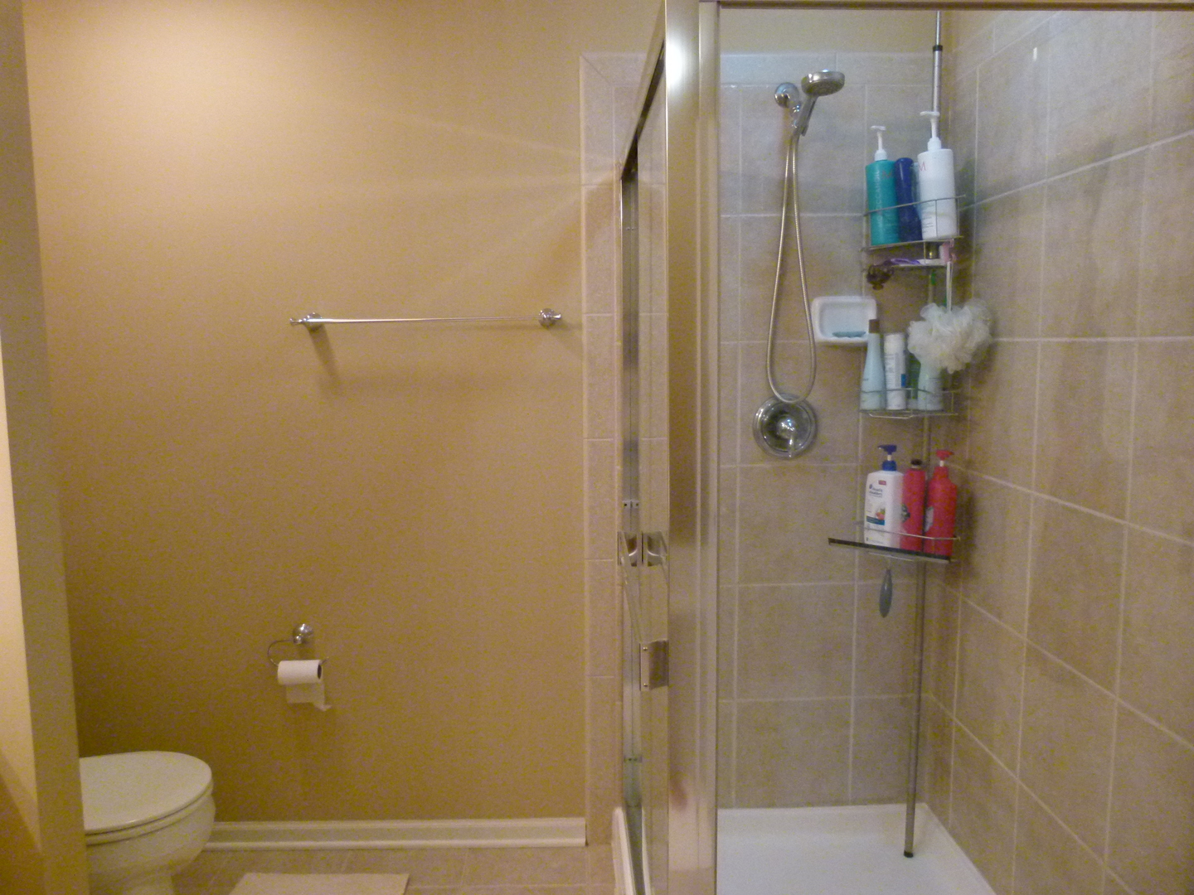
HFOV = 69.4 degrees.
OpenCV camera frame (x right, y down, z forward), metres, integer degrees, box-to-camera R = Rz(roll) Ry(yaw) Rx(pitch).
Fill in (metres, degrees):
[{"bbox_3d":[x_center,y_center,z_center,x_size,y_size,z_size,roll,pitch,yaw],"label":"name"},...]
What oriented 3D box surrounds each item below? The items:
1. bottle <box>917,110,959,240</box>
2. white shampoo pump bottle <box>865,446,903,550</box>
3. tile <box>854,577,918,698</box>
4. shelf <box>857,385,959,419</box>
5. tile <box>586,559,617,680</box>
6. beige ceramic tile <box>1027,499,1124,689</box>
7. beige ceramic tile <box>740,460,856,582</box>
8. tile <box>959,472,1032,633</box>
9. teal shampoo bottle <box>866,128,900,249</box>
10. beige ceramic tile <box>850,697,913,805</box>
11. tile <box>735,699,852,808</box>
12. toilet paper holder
[{"bbox_3d":[0.803,-0.641,2.029,0.084,0.293,0.082,-8,7,-18],"label":"bottle"},{"bbox_3d":[0.704,0.116,2.102,0.056,0.249,0.084,-6,8,-36],"label":"white shampoo pump bottle"},{"bbox_3d":[0.826,0.541,2.425,0.204,0.329,0.010,-1,7,-2],"label":"tile"},{"bbox_3d":[0.772,-0.110,2.134,0.240,0.075,0.170,5,9,39],"label":"shelf"},{"bbox_3d":[0.010,0.466,2.346,0.079,0.323,0.010,-1,7,-1],"label":"tile"},{"bbox_3d":[0.970,0.284,1.753,0.010,0.329,0.326,-1,7,-2],"label":"beige ceramic tile"},{"bbox_3d":[0.552,0.214,2.379,0.326,0.329,0.010,-1,7,-2],"label":"beige ceramic tile"},{"bbox_3d":[0.939,0.241,2.035,0.010,0.323,0.318,-1,7,-1],"label":"tile"},{"bbox_3d":[0.667,-0.610,2.016,0.070,0.272,0.070,-3,7,19],"label":"teal shampoo bottle"},{"bbox_3d":[0.819,0.851,2.423,0.208,0.317,0.010,-1,7,-1],"label":"beige ceramic tile"},{"bbox_3d":[0.560,0.871,2.457,0.326,0.320,0.010,-1,7,-2],"label":"tile"},{"bbox_3d":[-0.803,0.534,2.330,0.152,0.100,0.085,-1,7,-2],"label":"toilet paper holder"}]

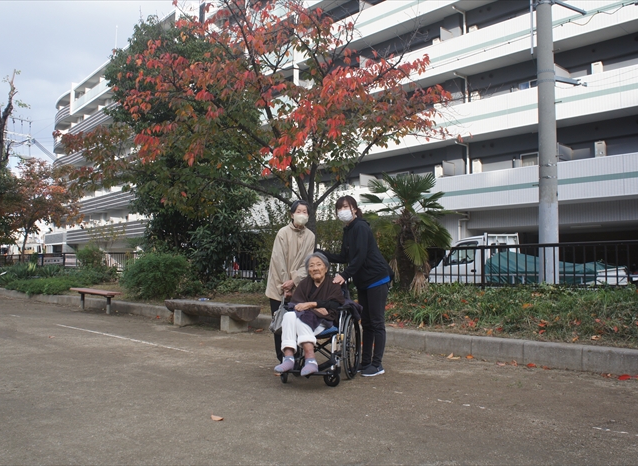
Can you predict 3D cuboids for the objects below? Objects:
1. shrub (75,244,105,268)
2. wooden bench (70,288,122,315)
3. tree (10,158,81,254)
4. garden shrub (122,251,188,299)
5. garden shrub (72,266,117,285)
[{"bbox_3d":[-7.643,0.820,19.500,1.000,0.950,0.950,0,-3,0],"label":"shrub"},{"bbox_3d":[-4.680,1.440,12.089,1.750,0.430,0.380,-3,-4,44],"label":"wooden bench"},{"bbox_3d":[-11.728,-0.879,25.000,2.950,4.600,2.900,0,-3,0],"label":"tree"},{"bbox_3d":[-3.450,0.834,12.273,1.450,1.000,1.300,-3,-4,44],"label":"garden shrub"},{"bbox_3d":[-6.550,1.191,17.060,1.350,0.580,1.000,-3,-4,44],"label":"garden shrub"}]

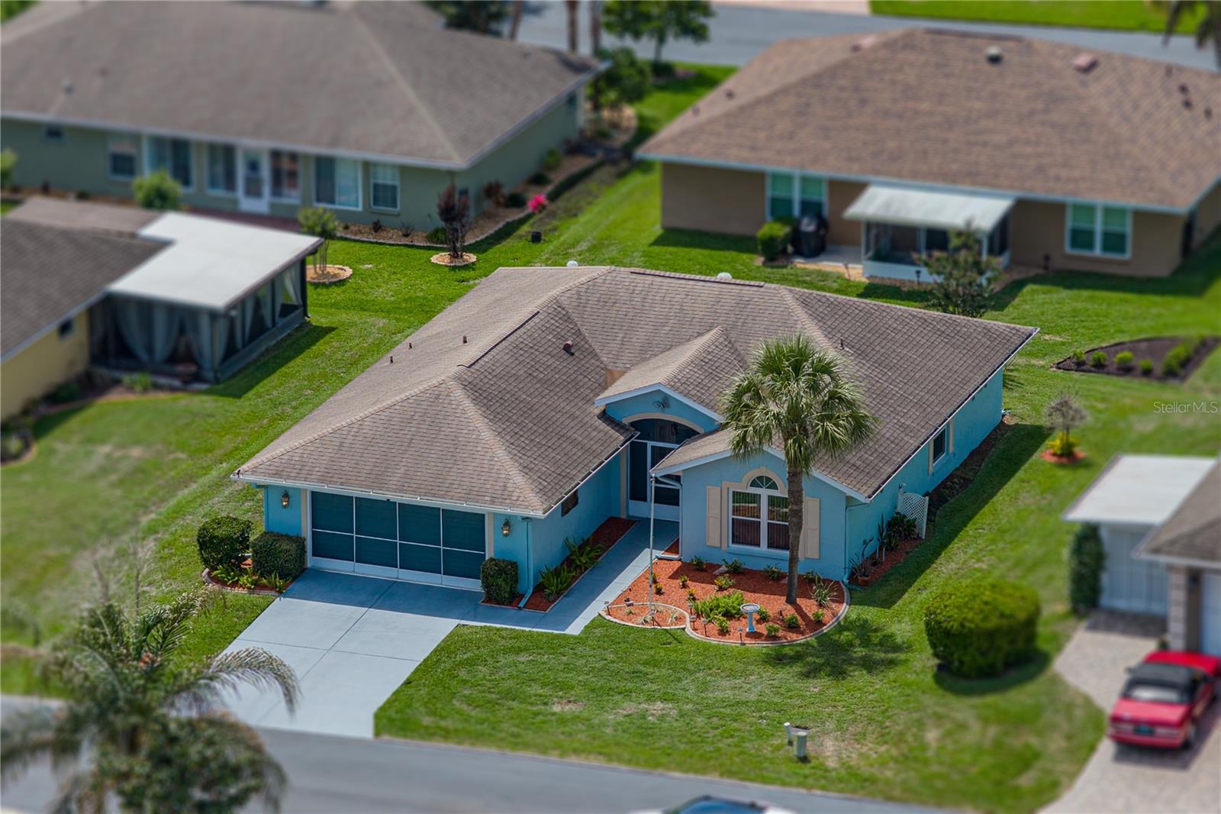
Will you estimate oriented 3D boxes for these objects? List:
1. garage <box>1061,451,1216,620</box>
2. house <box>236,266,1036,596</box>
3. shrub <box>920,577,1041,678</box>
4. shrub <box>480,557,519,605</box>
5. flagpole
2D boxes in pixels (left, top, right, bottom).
[{"bbox_3d":[13.421,3.211,142.749,2.800,2.500,5.100,7,20,20],"label":"garage"},{"bbox_3d":[0.960,-0.087,149.049,15.657,4.751,18.226,7,20,20],"label":"house"},{"bbox_3d":[8.999,5.269,137.954,2.800,1.800,2.800,0,19,0],"label":"shrub"},{"bbox_3d":[-2.760,4.345,142.109,0.850,0.970,0.820,7,20,20],"label":"shrub"},{"bbox_3d":[1.041,3.429,140.379,0.100,3.780,0.100,8,20,20],"label":"flagpole"}]

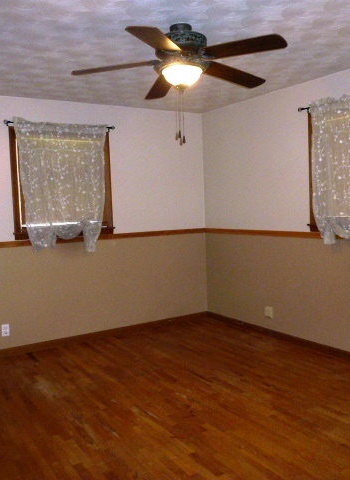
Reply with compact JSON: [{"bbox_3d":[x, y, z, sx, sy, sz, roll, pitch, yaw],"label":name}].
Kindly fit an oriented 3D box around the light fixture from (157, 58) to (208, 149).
[{"bbox_3d":[0.052,-0.814,2.690,0.280,0.460,0.280,-2,4,0],"label":"light fixture"}]

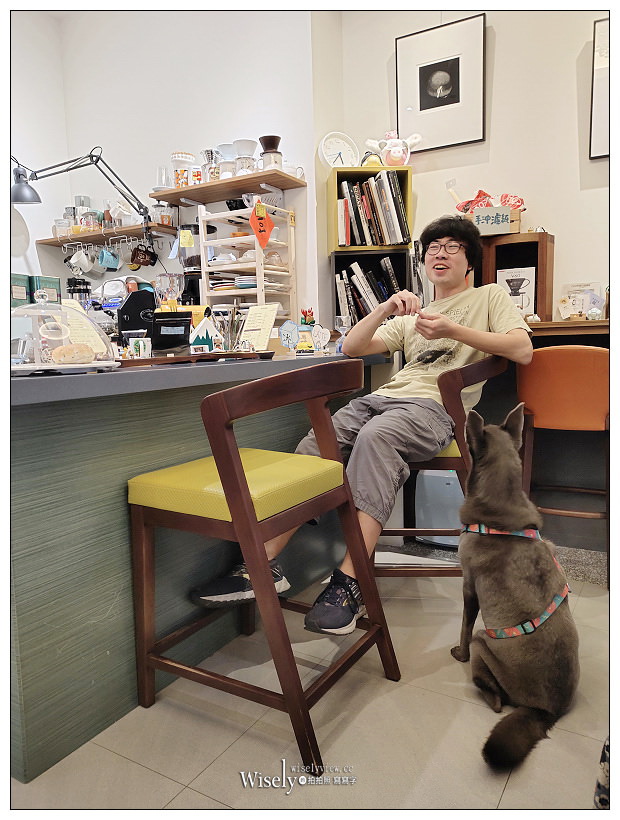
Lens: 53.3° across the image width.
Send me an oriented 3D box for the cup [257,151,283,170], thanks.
[{"bbox_3d":[-0.187,-1.136,2.891,0.113,0.095,0.084,-1,6,0],"label":"cup"}]

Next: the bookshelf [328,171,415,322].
[{"bbox_3d":[0.278,-0.737,2.885,0.353,0.700,0.240,-2,6,-4],"label":"bookshelf"}]

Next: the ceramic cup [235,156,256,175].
[{"bbox_3d":[-0.307,-1.142,2.949,0.098,0.100,0.087,-1,6,0],"label":"ceramic cup"}]

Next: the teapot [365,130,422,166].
[{"bbox_3d":[0.385,-1.177,2.844,0.250,0.180,0.130,-2,6,-4],"label":"teapot"}]

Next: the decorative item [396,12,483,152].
[{"bbox_3d":[0.602,-1.494,2.865,0.421,0.528,0.030,3,7,31],"label":"decorative item"}]

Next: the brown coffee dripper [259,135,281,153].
[{"bbox_3d":[-0.181,-1.194,2.800,0.100,0.077,0.100,-1,7,0],"label":"brown coffee dripper"}]

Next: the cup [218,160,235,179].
[{"bbox_3d":[-0.398,-1.144,3.004,0.090,0.096,0.080,-1,6,0],"label":"cup"}]

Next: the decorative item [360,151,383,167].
[{"bbox_3d":[0.283,-1.132,2.831,0.100,0.098,0.080,-2,6,-4],"label":"decorative item"}]

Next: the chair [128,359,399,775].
[{"bbox_3d":[-0.104,0.324,1.651,0.560,0.905,0.485,3,7,31],"label":"chair"}]

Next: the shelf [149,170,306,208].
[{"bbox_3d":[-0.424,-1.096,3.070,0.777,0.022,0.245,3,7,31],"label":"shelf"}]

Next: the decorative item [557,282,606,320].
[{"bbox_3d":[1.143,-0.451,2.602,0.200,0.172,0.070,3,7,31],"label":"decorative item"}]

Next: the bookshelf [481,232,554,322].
[{"bbox_3d":[0.913,-0.559,2.711,0.269,0.372,0.190,3,7,31],"label":"bookshelf"}]

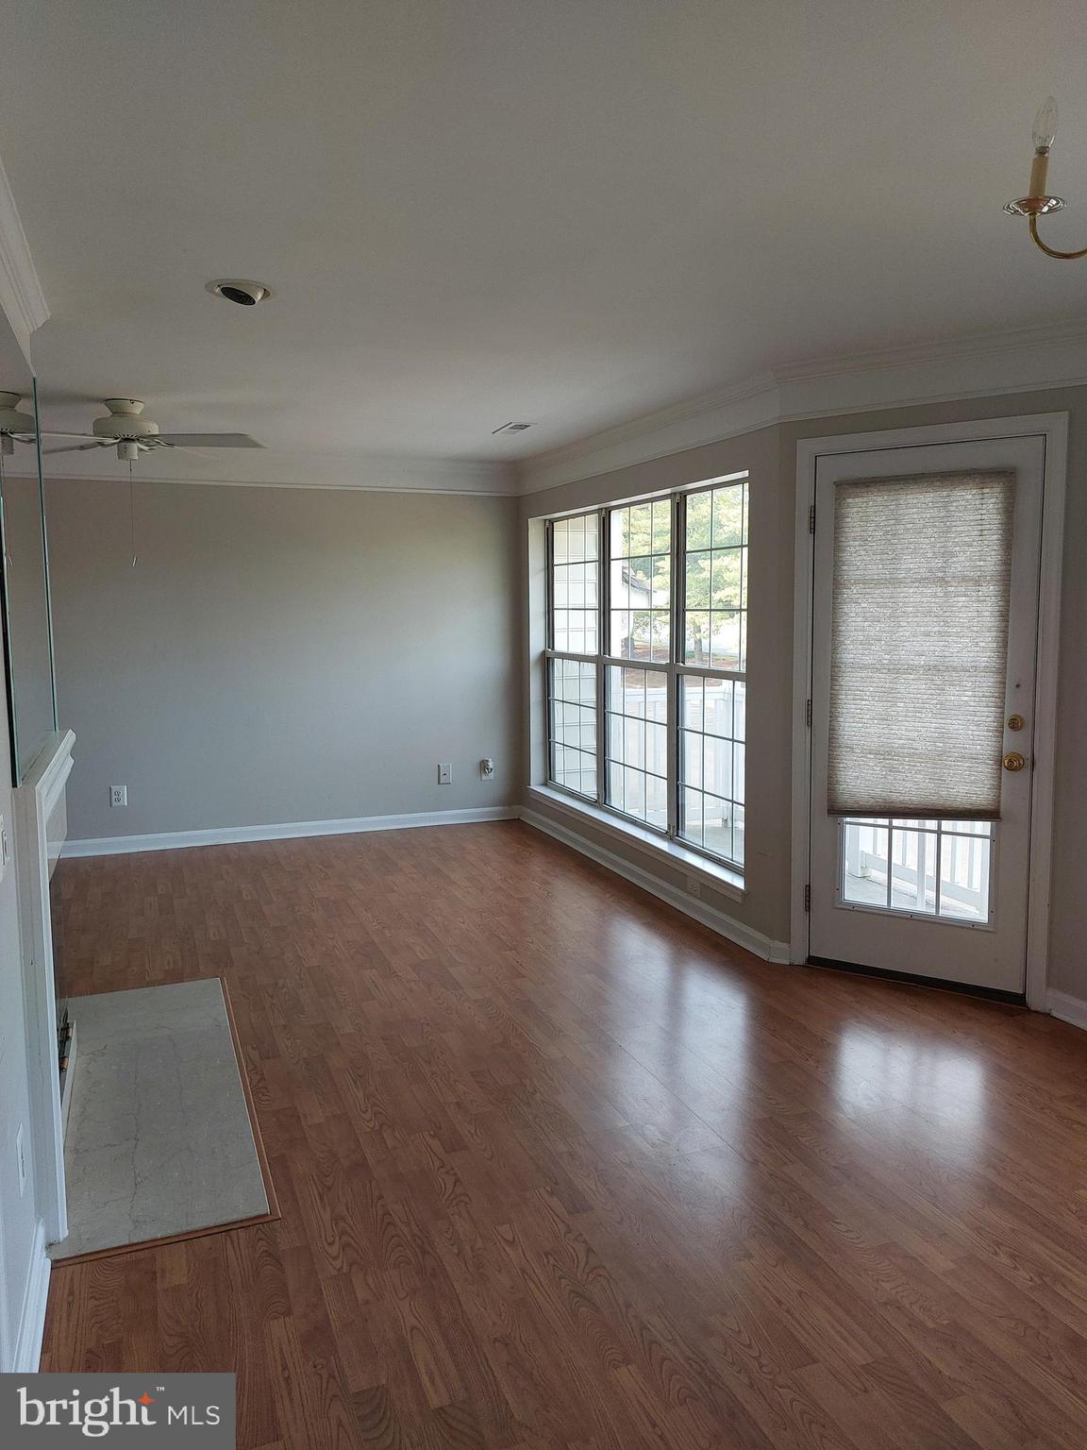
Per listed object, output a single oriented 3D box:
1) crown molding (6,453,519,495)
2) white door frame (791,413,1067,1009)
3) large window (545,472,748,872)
[{"bbox_3d":[-1.596,-1.573,6.200,3.070,0.200,0.100,-3,7,-21],"label":"crown molding"},{"bbox_3d":[1.452,-0.046,3.875,0.970,2.137,0.120,4,8,32],"label":"white door frame"},{"bbox_3d":[0.476,-0.333,5.560,0.120,1.780,2.590,-3,7,-21],"label":"large window"}]

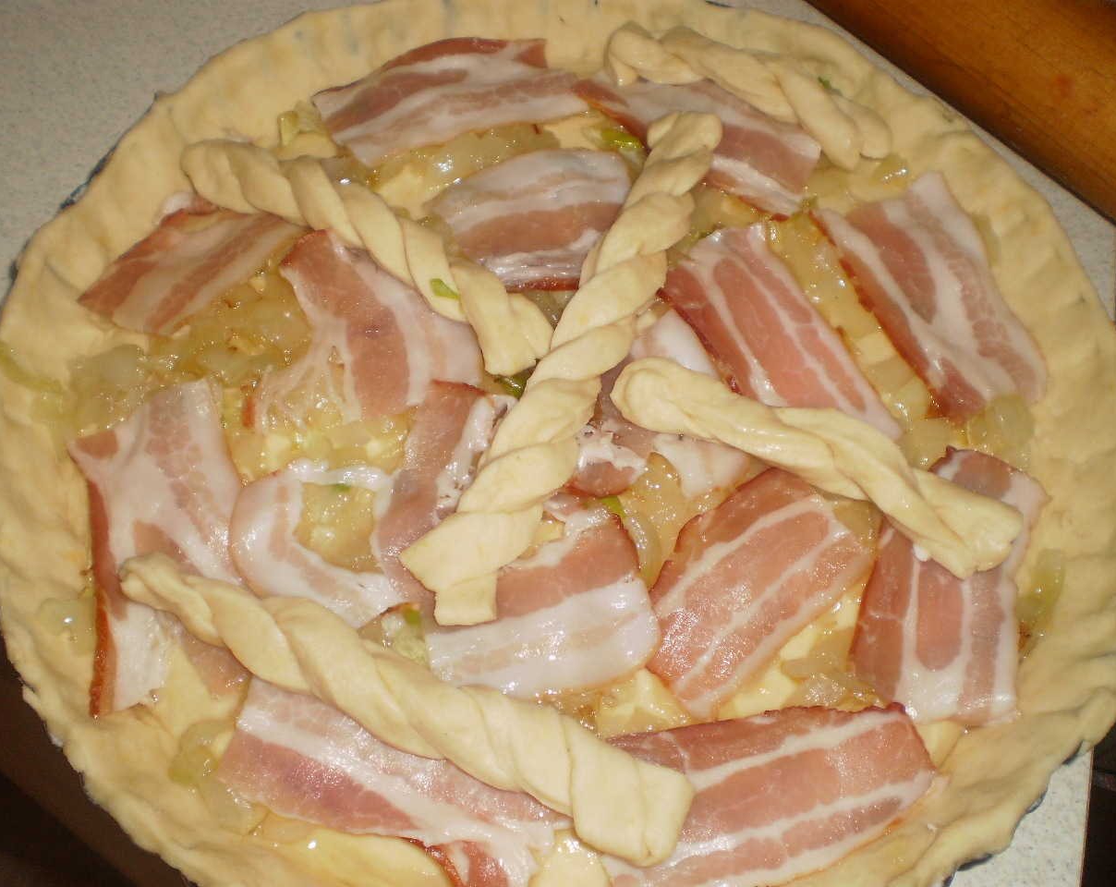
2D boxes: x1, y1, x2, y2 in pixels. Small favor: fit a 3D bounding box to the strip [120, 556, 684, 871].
[{"bbox_3d":[-0.038,0.055,0.274,0.137,0.016,0.022,23,65,9],"label":"strip"}]

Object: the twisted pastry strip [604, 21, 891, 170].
[{"bbox_3d":[0.058,-0.108,0.371,0.087,0.014,0.028,22,65,9],"label":"twisted pastry strip"}]

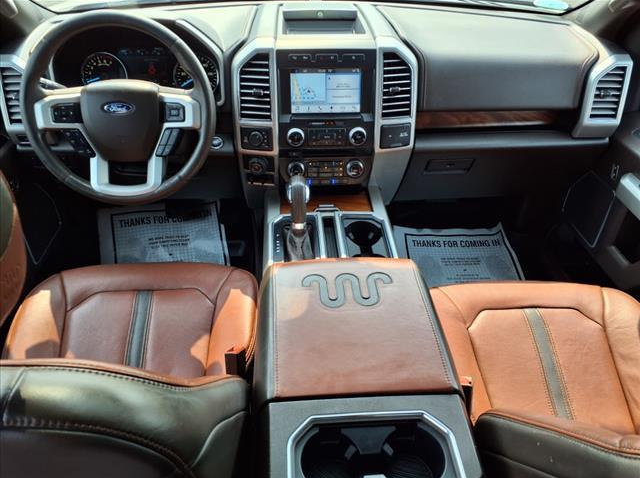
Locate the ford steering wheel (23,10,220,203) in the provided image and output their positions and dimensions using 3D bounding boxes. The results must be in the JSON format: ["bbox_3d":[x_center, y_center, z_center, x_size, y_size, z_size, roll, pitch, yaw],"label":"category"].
[{"bbox_3d":[-0.410,-0.268,1.045,0.385,0.385,0.110,-2,14,-4],"label":"ford steering wheel"}]

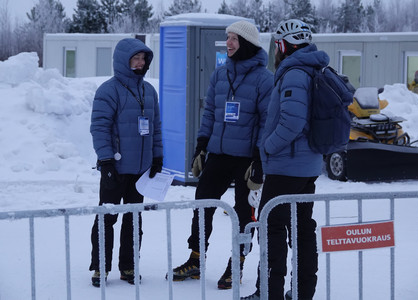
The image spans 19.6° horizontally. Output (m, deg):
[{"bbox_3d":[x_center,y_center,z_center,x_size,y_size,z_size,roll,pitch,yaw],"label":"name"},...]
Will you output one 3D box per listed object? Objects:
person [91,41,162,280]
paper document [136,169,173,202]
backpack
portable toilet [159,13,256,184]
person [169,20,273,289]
[{"bbox_3d":[-0.565,0.081,8.200,0.520,1.670,0.380,-2,5,-30],"label":"person"},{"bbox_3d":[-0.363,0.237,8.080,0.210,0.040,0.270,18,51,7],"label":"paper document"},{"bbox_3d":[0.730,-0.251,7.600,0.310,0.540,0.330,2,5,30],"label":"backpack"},{"bbox_3d":[-0.007,-0.695,16.200,1.080,2.270,1.120,-1,4,-19],"label":"portable toilet"},{"bbox_3d":[0.078,0.030,8.200,0.640,1.800,0.460,2,4,23],"label":"person"}]

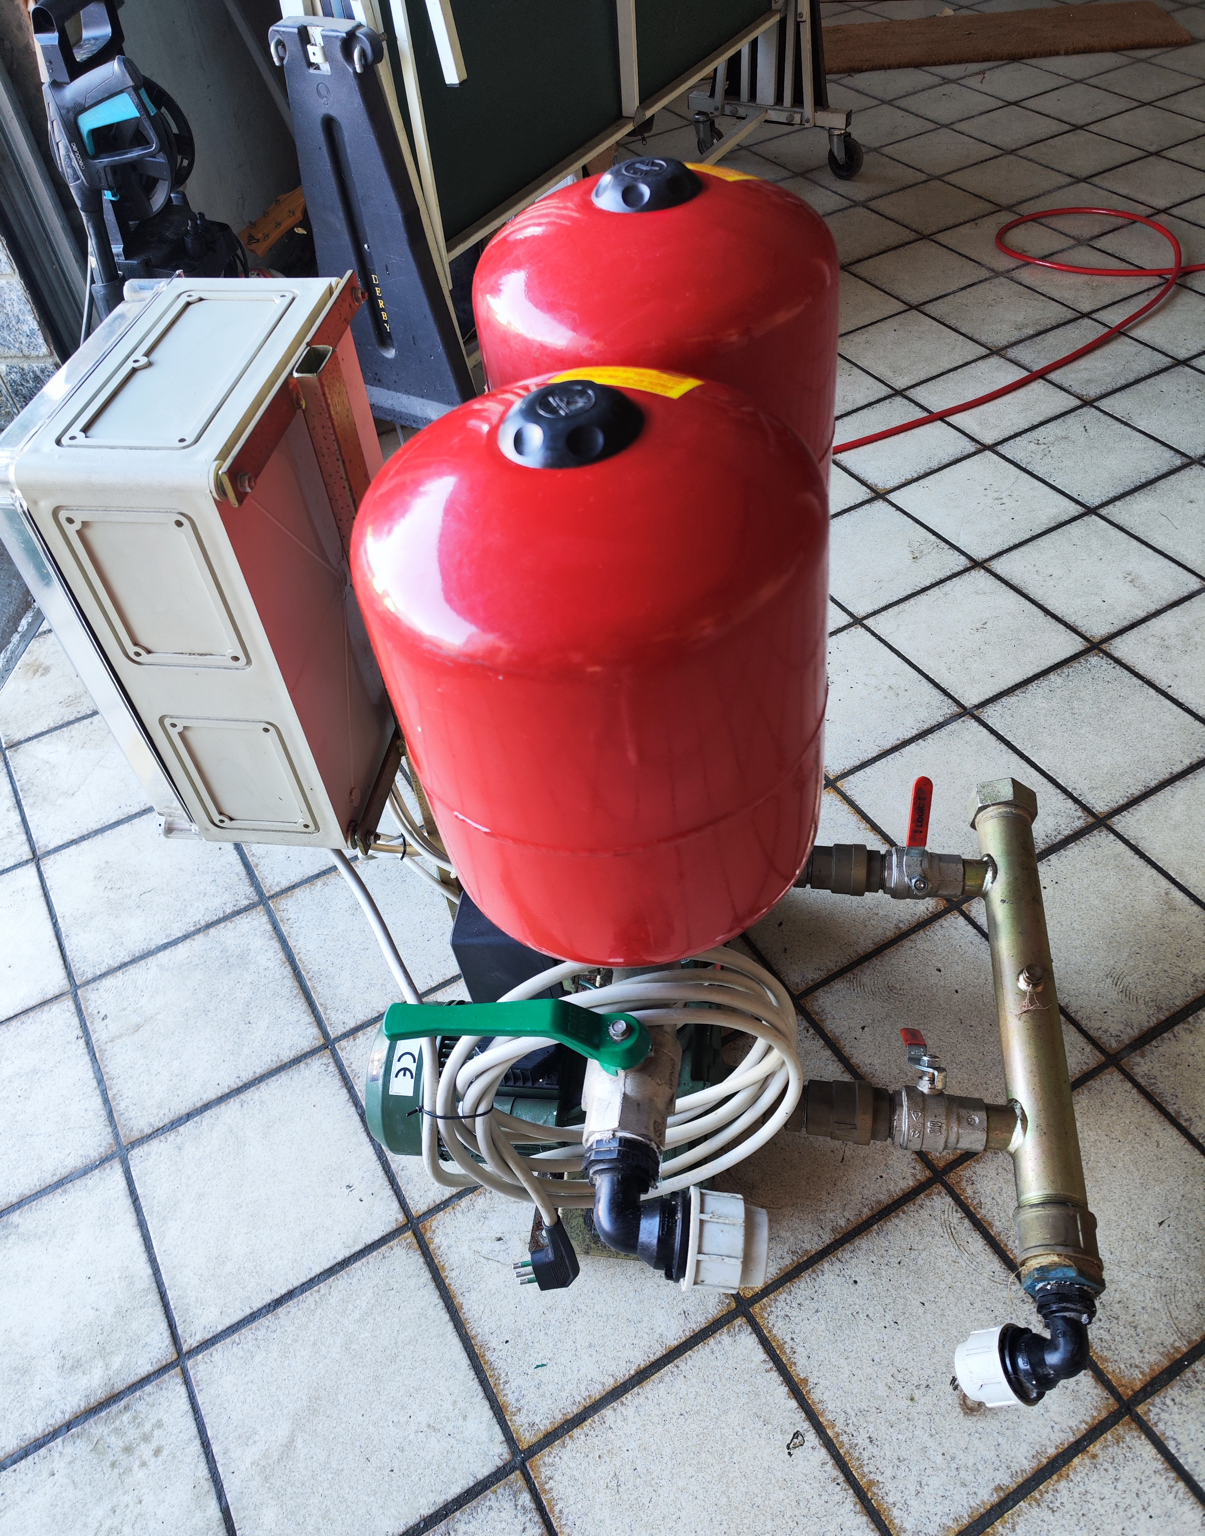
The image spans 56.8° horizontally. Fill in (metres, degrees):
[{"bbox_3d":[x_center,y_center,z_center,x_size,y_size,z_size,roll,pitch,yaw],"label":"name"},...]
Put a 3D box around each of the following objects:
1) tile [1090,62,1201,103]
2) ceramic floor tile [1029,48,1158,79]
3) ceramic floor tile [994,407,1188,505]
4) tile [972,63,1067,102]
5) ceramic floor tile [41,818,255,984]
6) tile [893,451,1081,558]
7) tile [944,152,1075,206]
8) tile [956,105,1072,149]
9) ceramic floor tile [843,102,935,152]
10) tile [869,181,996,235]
[{"bbox_3d":[1.617,-2.041,3.337,0.246,0.010,0.246,-26,51,-17],"label":"tile"},{"bbox_3d":[1.476,-2.187,3.459,0.246,0.010,0.246,-26,51,-17],"label":"ceramic floor tile"},{"bbox_3d":[0.922,-0.592,2.109,0.246,0.010,0.246,-26,51,-17],"label":"ceramic floor tile"},{"bbox_3d":[1.250,-2.074,3.380,0.246,0.010,0.246,-26,51,-17],"label":"tile"},{"bbox_3d":[-0.644,0.160,1.589,0.246,0.010,0.246,-26,51,-17],"label":"ceramic floor tile"},{"bbox_3d":[0.684,-0.470,1.997,0.246,0.010,0.246,-26,51,-17],"label":"tile"},{"bbox_3d":[1.076,-1.558,2.957,0.246,0.010,0.246,-26,51,-17],"label":"tile"},{"bbox_3d":[1.170,-1.827,3.188,0.246,0.010,0.246,-26,51,-17],"label":"tile"},{"bbox_3d":[0.808,-1.853,3.225,0.246,0.010,0.246,-26,51,-17],"label":"ceramic floor tile"},{"bbox_3d":[0.838,-1.423,2.837,0.246,0.010,0.246,-26,51,-17],"label":"tile"}]

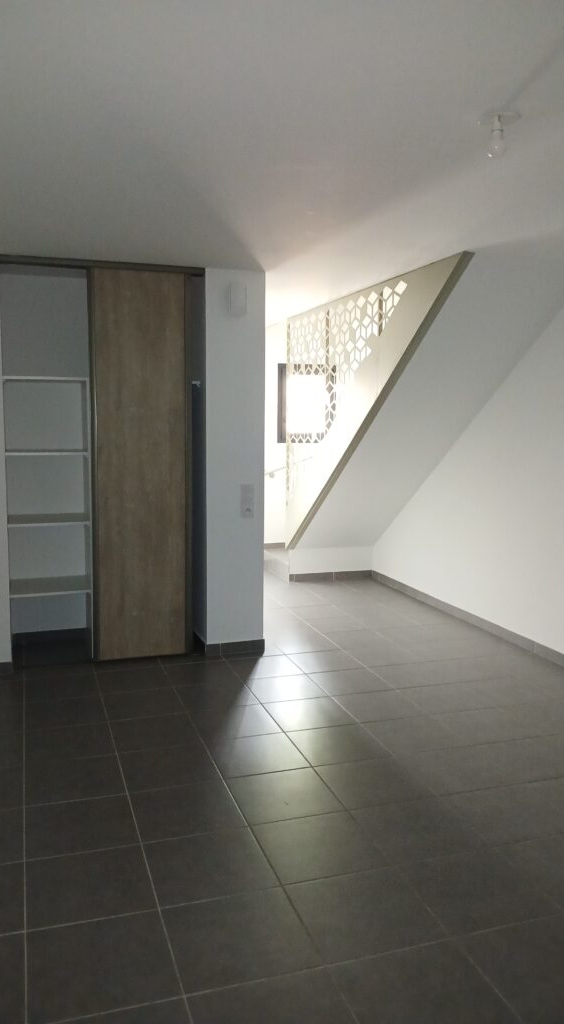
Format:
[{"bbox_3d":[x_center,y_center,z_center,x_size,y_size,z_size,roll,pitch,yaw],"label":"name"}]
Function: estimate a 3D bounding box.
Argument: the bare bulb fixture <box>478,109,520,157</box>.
[{"bbox_3d":[0.683,-1.179,2.425,0.125,0.120,0.125,1,7,0],"label":"bare bulb fixture"}]

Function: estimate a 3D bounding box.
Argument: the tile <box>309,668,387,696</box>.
[{"bbox_3d":[0.410,1.028,4.614,0.405,0.012,0.405,-2,7,-18],"label":"tile"}]

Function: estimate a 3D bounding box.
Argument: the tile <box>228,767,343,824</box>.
[{"bbox_3d":[0.006,1.188,3.217,0.405,0.012,0.405,-2,7,-18],"label":"tile"}]

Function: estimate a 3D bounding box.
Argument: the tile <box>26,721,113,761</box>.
[{"bbox_3d":[-1.024,1.118,3.727,0.405,0.012,0.405,-2,7,-18],"label":"tile"}]

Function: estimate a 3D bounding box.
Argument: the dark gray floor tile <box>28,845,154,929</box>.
[{"bbox_3d":[-0.677,1.307,2.695,0.430,0.010,0.430,-2,7,-18],"label":"dark gray floor tile"}]

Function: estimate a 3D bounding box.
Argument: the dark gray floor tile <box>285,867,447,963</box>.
[{"bbox_3d":[0.273,1.329,2.551,0.430,0.010,0.430,-2,7,-18],"label":"dark gray floor tile"}]

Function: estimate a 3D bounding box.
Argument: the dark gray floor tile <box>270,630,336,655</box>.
[{"bbox_3d":[0.169,0.990,5.661,0.430,0.010,0.430,-2,7,-18],"label":"dark gray floor tile"}]

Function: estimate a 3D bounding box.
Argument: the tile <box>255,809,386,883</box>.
[{"bbox_3d":[0.141,1.284,2.958,0.430,0.010,0.430,-2,7,-18],"label":"tile"}]

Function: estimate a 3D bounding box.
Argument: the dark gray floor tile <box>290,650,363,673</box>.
[{"bbox_3d":[0.287,0.986,5.021,0.412,0.012,0.404,-1,7,-18],"label":"dark gray floor tile"}]

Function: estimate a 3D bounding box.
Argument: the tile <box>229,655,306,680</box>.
[{"bbox_3d":[-0.108,1.046,5.123,0.430,0.010,0.430,-2,7,-18],"label":"tile"}]

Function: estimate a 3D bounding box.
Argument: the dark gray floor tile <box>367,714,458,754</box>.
[{"bbox_3d":[0.660,1.119,3.852,0.405,0.012,0.405,-2,7,-18],"label":"dark gray floor tile"}]

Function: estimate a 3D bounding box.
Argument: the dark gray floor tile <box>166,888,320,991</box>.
[{"bbox_3d":[-0.133,1.311,2.368,0.414,0.010,0.414,-2,7,-18],"label":"dark gray floor tile"}]

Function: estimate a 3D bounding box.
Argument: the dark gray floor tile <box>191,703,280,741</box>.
[{"bbox_3d":[-0.244,1.096,3.980,0.405,0.012,0.405,-2,7,-18],"label":"dark gray floor tile"}]

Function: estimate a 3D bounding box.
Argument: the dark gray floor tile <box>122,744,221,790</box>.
[{"bbox_3d":[-0.512,1.159,3.490,0.412,0.012,0.404,-1,7,-18],"label":"dark gray floor tile"}]

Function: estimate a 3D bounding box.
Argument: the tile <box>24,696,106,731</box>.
[{"bbox_3d":[-1.177,1.091,4.181,0.414,0.010,0.414,-2,7,-18],"label":"tile"}]

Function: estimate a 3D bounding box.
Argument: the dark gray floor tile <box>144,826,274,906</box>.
[{"bbox_3d":[-0.259,1.254,2.728,0.412,0.012,0.404,-1,7,-18],"label":"dark gray floor tile"}]

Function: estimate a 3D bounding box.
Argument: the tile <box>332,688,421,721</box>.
[{"bbox_3d":[0.541,1.081,4.259,0.412,0.012,0.404,-1,7,-18],"label":"tile"}]

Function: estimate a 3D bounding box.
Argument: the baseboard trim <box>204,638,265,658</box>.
[{"bbox_3d":[-0.317,0.928,5.244,0.403,0.085,0.012,-2,7,-18],"label":"baseboard trim"}]

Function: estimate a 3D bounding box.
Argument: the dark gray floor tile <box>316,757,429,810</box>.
[{"bbox_3d":[0.405,1.196,3.399,0.414,0.010,0.414,-2,7,-18],"label":"dark gray floor tile"}]

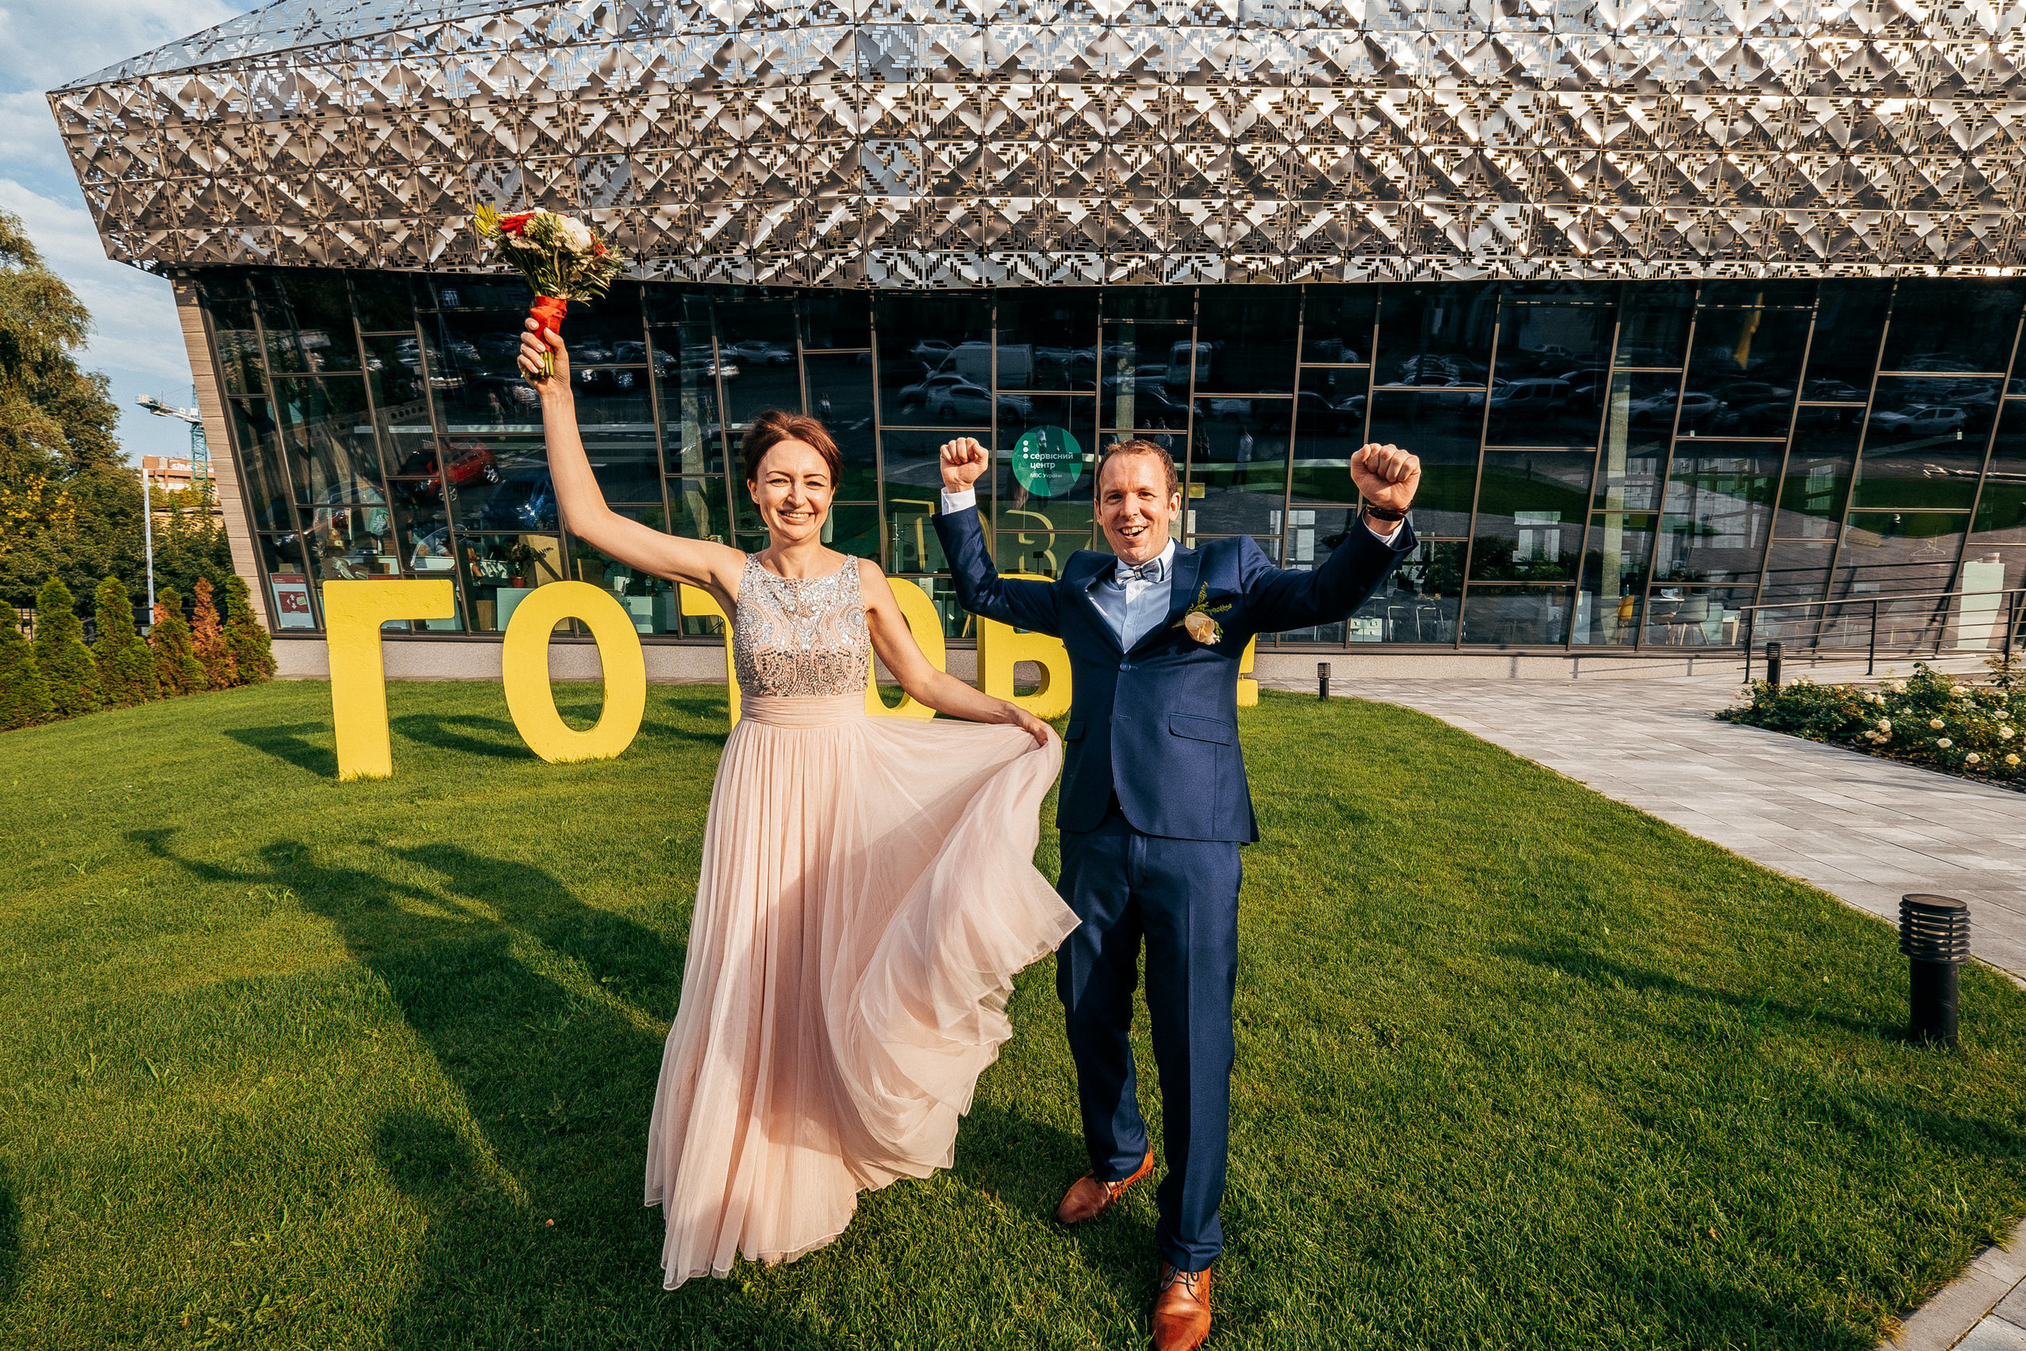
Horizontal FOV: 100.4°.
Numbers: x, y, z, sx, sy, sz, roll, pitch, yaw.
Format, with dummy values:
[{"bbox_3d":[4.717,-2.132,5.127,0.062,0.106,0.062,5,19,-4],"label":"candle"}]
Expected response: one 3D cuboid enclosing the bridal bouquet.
[{"bbox_3d":[-0.772,-0.646,1.410,0.240,0.280,0.220,-1,4,-23],"label":"bridal bouquet"}]

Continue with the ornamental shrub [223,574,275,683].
[{"bbox_3d":[-9.303,-0.556,10.240,0.500,1.330,0.500,4,5,41],"label":"ornamental shrub"}]

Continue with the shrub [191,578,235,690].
[{"bbox_3d":[-9.280,-0.468,9.790,0.470,1.300,0.470,4,5,41],"label":"shrub"}]

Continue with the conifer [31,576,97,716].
[{"bbox_3d":[-9.256,-0.270,8.220,0.500,1.370,0.500,4,5,41],"label":"conifer"}]

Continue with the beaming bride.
[{"bbox_3d":[-0.370,0.276,1.680,0.970,1.760,0.600,0,4,-7],"label":"beaming bride"}]

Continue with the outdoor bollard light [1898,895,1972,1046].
[{"bbox_3d":[2.805,0.893,2.570,0.145,0.440,0.145,-3,5,-42],"label":"outdoor bollard light"}]

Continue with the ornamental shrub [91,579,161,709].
[{"bbox_3d":[-9.282,-0.363,8.800,0.520,1.350,0.520,4,5,41],"label":"ornamental shrub"}]

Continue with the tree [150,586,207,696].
[{"bbox_3d":[-9.296,-0.387,9.380,0.490,1.220,0.490,4,5,41],"label":"tree"}]

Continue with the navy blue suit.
[{"bbox_3d":[0.316,0.391,1.720,0.880,1.470,0.460,2,4,19],"label":"navy blue suit"}]

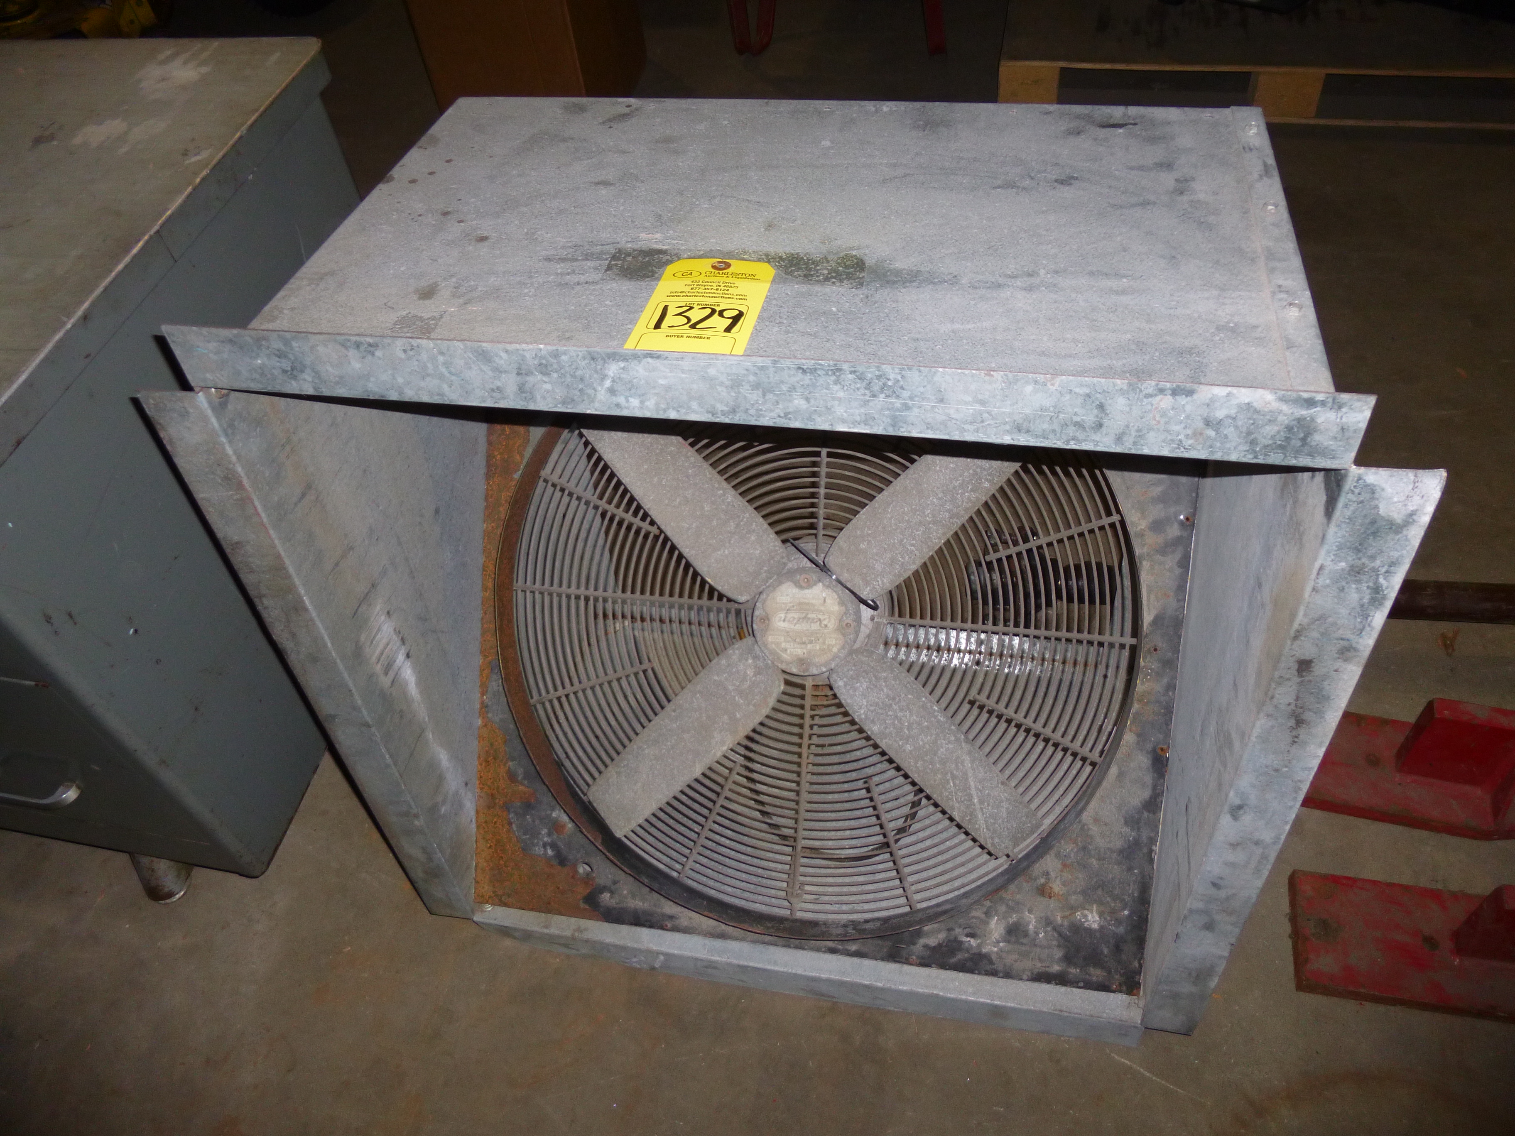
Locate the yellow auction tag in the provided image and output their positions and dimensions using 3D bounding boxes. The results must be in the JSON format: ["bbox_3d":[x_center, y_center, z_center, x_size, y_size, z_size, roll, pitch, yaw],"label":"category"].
[{"bbox_3d":[-0.040,-0.165,0.728,0.080,0.002,0.160,5,45,12],"label":"yellow auction tag"}]

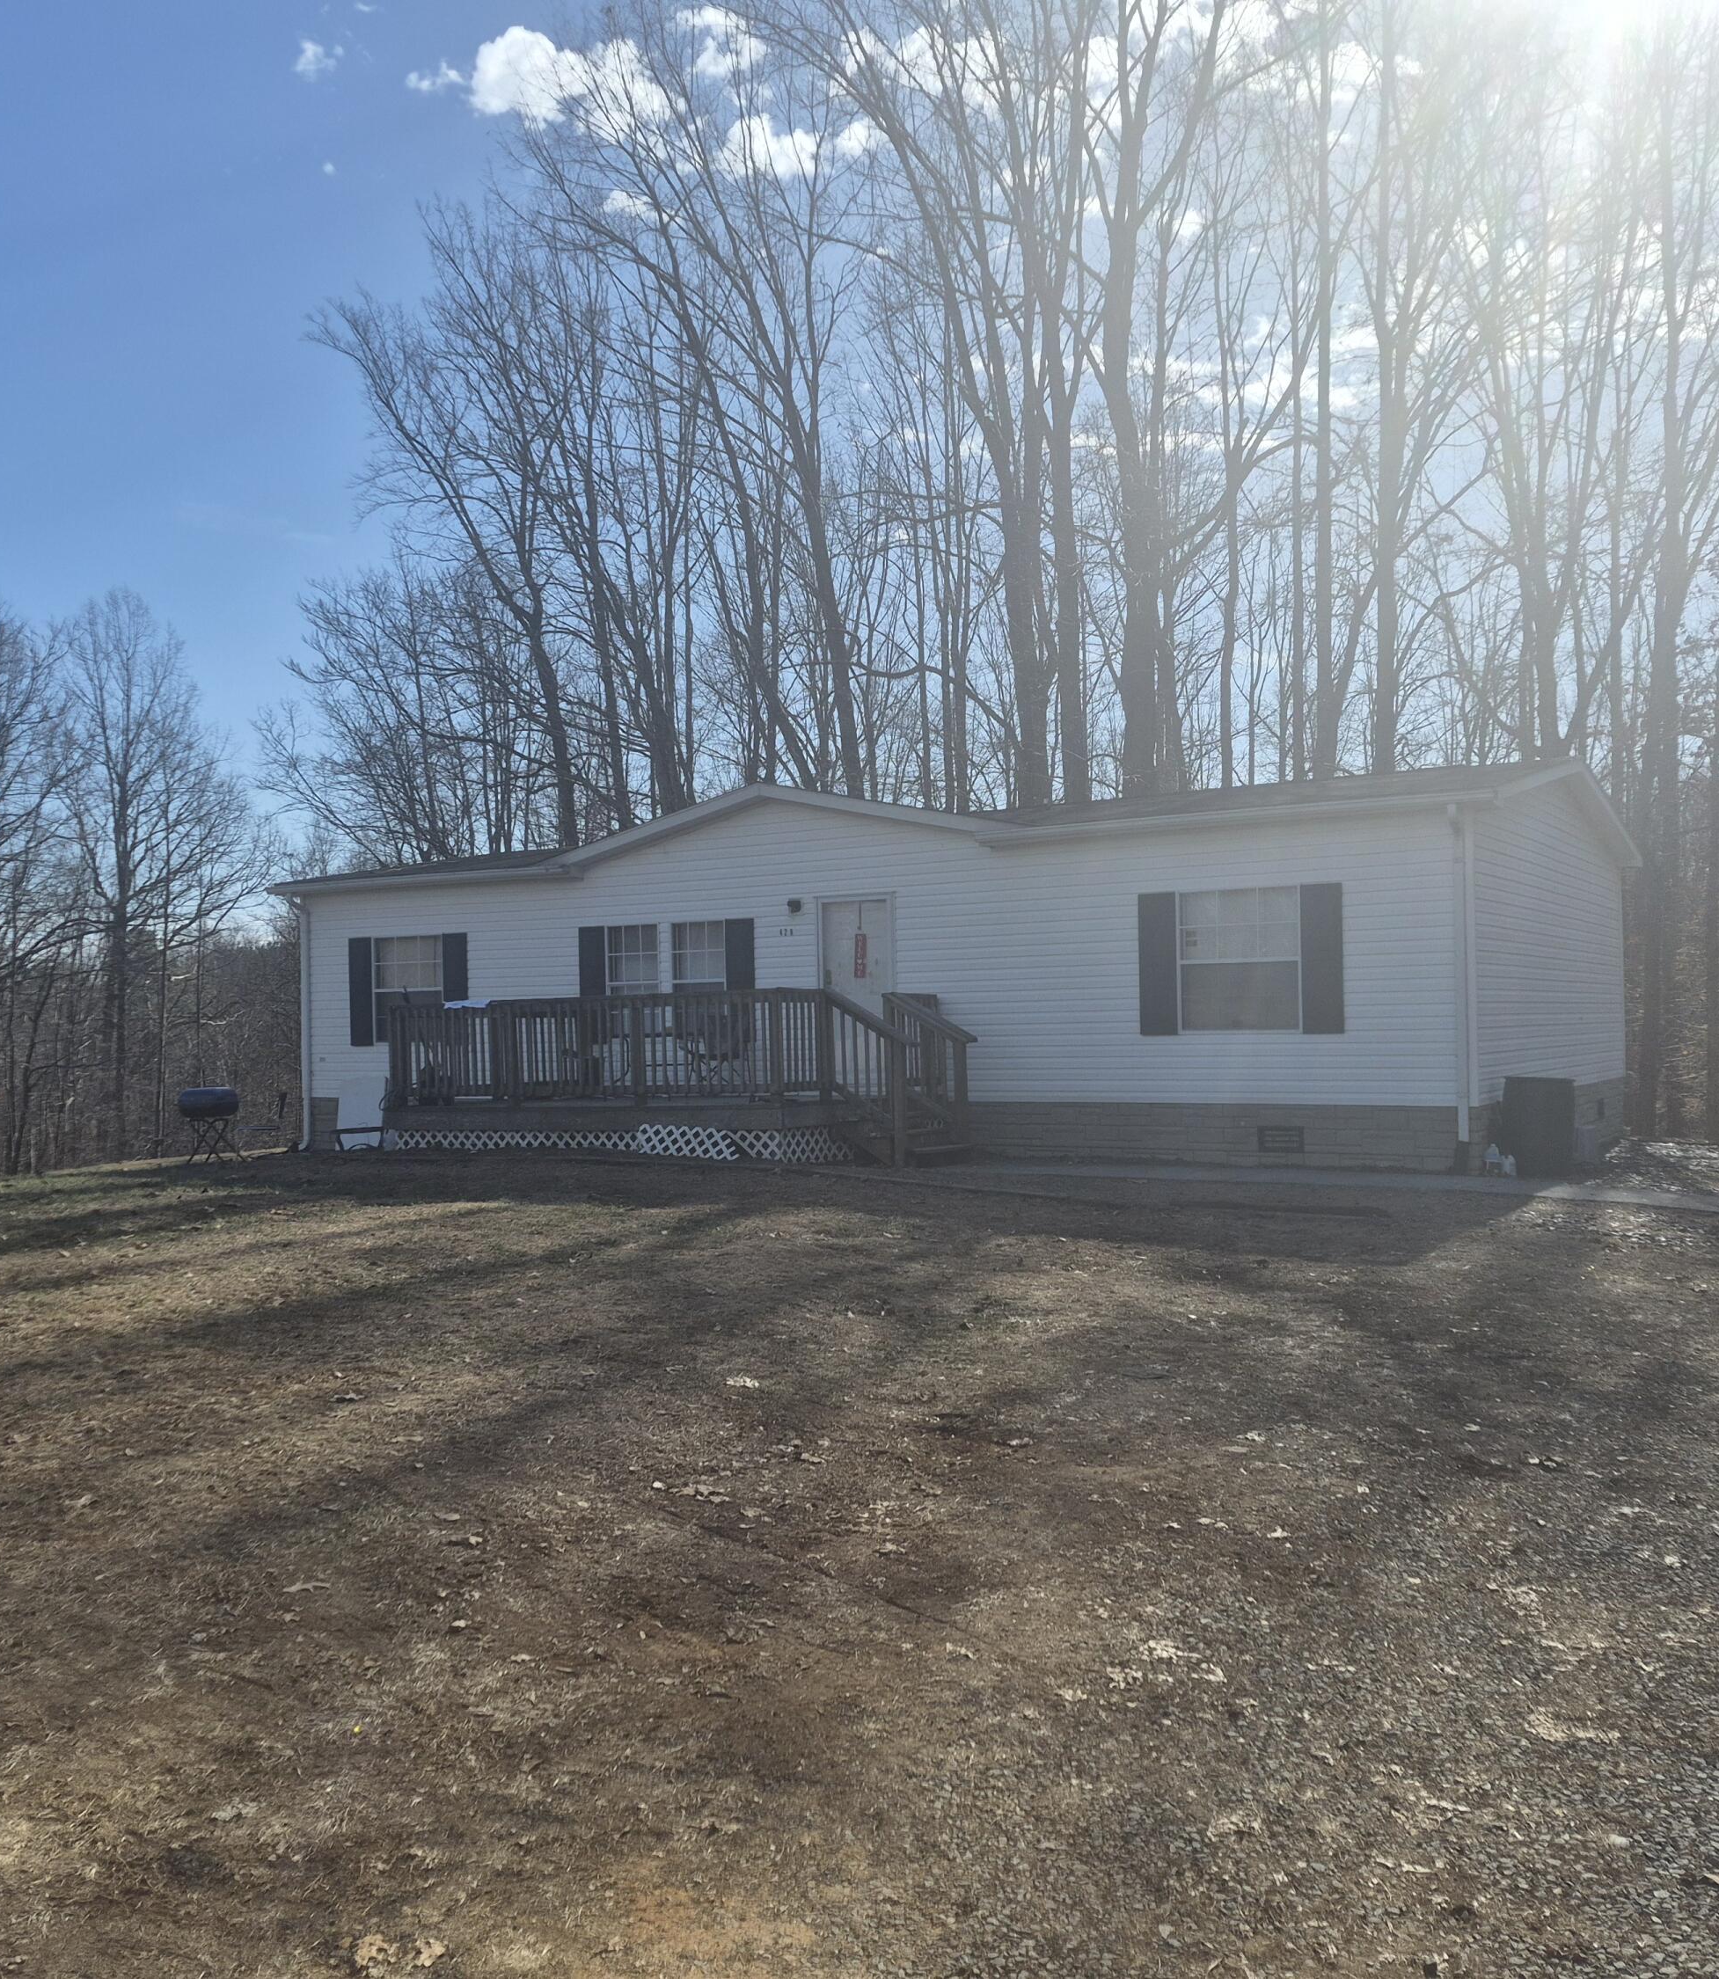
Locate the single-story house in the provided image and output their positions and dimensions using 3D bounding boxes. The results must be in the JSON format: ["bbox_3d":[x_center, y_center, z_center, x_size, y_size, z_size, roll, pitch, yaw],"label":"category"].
[{"bbox_3d":[1.200,-0.181,22.467,15.205,4.110,8.850,-2,-1,31],"label":"single-story house"}]

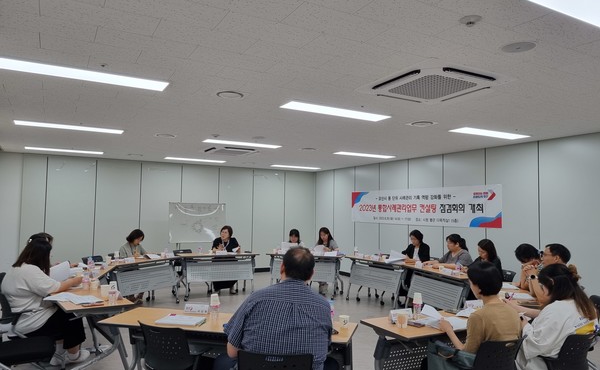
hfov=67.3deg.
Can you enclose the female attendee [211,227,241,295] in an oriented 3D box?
[{"bbox_3d":[-1.389,1.371,8.400,0.540,1.240,0.660,2,-4,-13],"label":"female attendee"}]

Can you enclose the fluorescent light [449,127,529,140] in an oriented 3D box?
[{"bbox_3d":[2.556,-0.692,6.060,1.260,0.050,0.300,3,-4,-29],"label":"fluorescent light"}]

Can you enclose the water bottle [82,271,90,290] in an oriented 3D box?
[{"bbox_3d":[-2.039,0.906,4.313,0.065,0.185,0.065,3,-4,-29],"label":"water bottle"}]

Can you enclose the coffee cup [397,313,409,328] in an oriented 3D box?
[{"bbox_3d":[0.698,0.929,3.073,0.074,0.076,0.074,1,-4,0],"label":"coffee cup"}]

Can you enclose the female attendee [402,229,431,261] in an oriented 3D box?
[{"bbox_3d":[1.843,1.341,7.196,0.660,1.240,0.480,3,-4,-35],"label":"female attendee"}]

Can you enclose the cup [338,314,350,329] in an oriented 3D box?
[{"bbox_3d":[0.304,0.923,3.059,0.074,0.076,0.074,1,-4,0],"label":"cup"}]

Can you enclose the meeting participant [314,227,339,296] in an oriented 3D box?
[{"bbox_3d":[0.480,1.411,8.468,0.480,1.220,0.660,0,-4,11],"label":"meeting participant"}]

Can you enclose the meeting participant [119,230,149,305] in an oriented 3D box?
[{"bbox_3d":[-2.712,1.312,7.320,0.600,1.190,0.470,-2,-5,41],"label":"meeting participant"}]

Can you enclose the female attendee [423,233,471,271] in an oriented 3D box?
[{"bbox_3d":[2.201,1.317,6.462,0.680,1.208,0.500,2,-4,-20],"label":"female attendee"}]

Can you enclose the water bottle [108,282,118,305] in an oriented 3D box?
[{"bbox_3d":[-1.512,0.870,3.650,0.066,0.190,0.066,3,-4,-29],"label":"water bottle"}]

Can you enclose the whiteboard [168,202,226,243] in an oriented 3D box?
[{"bbox_3d":[-2.120,0.791,9.409,1.210,0.820,0.050,3,-4,-29],"label":"whiteboard"}]

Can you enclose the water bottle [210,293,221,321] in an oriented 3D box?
[{"bbox_3d":[-0.603,0.862,3.221,0.066,0.195,0.066,3,-4,-29],"label":"water bottle"}]

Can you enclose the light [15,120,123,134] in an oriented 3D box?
[{"bbox_3d":[-3.059,-0.772,6.040,1.280,0.060,0.270,3,-4,-29],"label":"light"}]

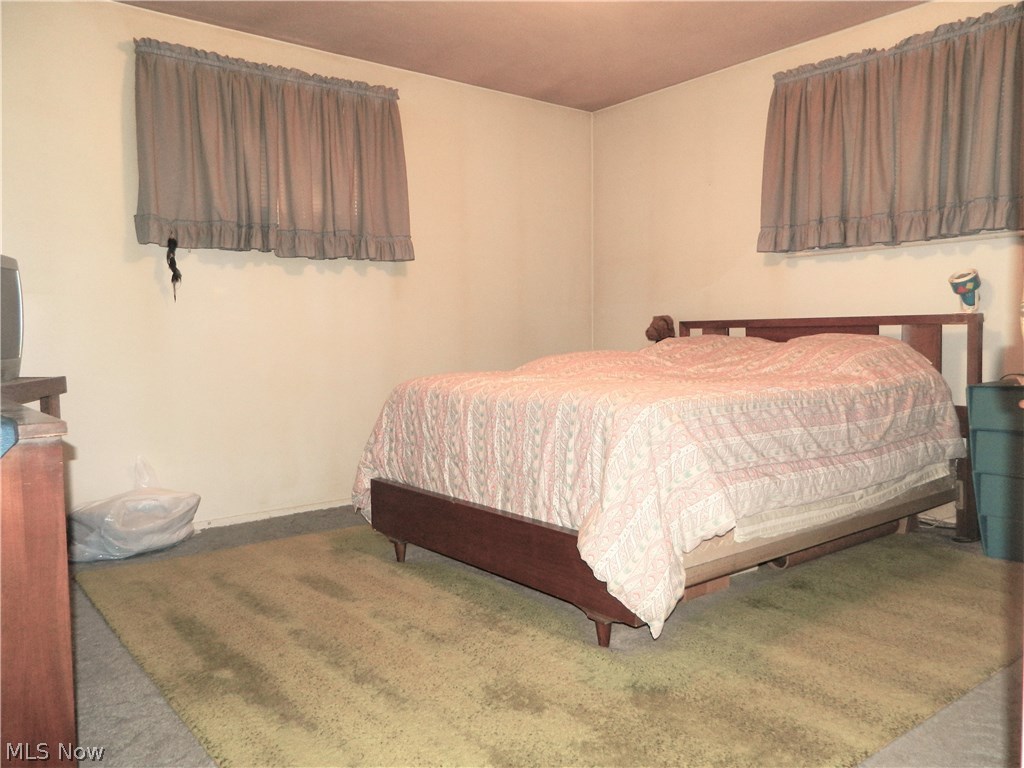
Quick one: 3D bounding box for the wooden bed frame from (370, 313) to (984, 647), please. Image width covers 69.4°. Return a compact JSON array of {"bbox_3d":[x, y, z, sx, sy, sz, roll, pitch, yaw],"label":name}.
[{"bbox_3d":[0.593,0.186,3.224,2.030,0.780,1.840,-4,5,-39],"label":"wooden bed frame"}]

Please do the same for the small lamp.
[{"bbox_3d":[1.963,-0.404,3.200,0.145,0.195,0.120,-4,5,-39],"label":"small lamp"}]

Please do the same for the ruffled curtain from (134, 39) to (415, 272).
[{"bbox_3d":[-1.120,-1.135,3.753,1.440,0.930,0.100,-4,5,-39],"label":"ruffled curtain"}]

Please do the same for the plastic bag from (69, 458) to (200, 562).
[{"bbox_3d":[-1.673,0.556,3.276,0.600,0.360,0.290,-4,5,-39],"label":"plastic bag"}]

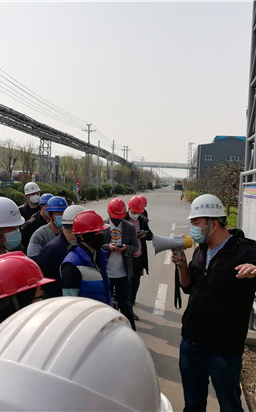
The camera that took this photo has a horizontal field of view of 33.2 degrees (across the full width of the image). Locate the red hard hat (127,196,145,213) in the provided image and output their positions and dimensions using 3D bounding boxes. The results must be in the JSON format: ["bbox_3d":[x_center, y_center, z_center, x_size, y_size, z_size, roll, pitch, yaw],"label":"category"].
[{"bbox_3d":[0.115,-0.007,6.000,0.220,0.160,0.280,14,20,-10],"label":"red hard hat"}]

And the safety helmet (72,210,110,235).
[{"bbox_3d":[-0.267,0.117,3.050,0.285,0.160,0.220,-1,2,20],"label":"safety helmet"}]

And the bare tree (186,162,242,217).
[{"bbox_3d":[5.525,-0.972,26.508,3.400,3.430,3.200,2,3,6],"label":"bare tree"}]

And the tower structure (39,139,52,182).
[{"bbox_3d":[-8.219,-3.881,42.559,0.840,5.500,0.840,2,3,7],"label":"tower structure"}]

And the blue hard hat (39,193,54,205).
[{"bbox_3d":[-1.094,-0.089,5.900,0.280,0.160,0.220,-6,3,-4],"label":"blue hard hat"}]

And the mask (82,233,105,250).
[{"bbox_3d":[-0.255,0.267,3.220,0.125,0.140,0.150,3,3,23],"label":"mask"}]

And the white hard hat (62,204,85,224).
[{"bbox_3d":[-0.501,0.085,4.050,0.270,0.160,0.220,6,1,-20],"label":"white hard hat"}]

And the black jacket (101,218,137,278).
[{"bbox_3d":[-0.097,0.486,4.900,0.460,0.690,0.340,2,3,7],"label":"black jacket"}]

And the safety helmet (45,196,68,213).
[{"bbox_3d":[-0.709,-0.015,4.250,0.265,0.150,0.215,5,4,42],"label":"safety helmet"}]

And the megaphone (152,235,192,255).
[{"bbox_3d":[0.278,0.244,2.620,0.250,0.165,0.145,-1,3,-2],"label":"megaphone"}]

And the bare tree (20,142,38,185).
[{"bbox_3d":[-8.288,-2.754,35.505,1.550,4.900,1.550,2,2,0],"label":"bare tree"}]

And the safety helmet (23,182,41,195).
[{"bbox_3d":[-1.377,-0.249,6.200,0.220,0.160,0.280,-6,6,-20],"label":"safety helmet"}]

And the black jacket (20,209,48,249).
[{"bbox_3d":[-1.248,0.416,5.850,0.340,0.700,0.500,3,3,28],"label":"black jacket"}]

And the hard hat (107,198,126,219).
[{"bbox_3d":[-0.131,0.034,5.250,0.220,0.160,0.280,1,28,-14],"label":"hard hat"}]

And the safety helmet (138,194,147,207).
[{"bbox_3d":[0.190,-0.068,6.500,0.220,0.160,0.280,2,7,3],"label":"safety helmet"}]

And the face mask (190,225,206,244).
[{"bbox_3d":[0.477,0.198,2.920,0.085,0.125,0.135,-4,5,-18],"label":"face mask"}]

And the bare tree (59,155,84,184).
[{"bbox_3d":[-6.946,-3.606,51.962,2.900,5.280,2.900,2,3,6],"label":"bare tree"}]

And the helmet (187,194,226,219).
[{"bbox_3d":[0.497,0.005,2.700,0.275,0.157,0.220,1,4,-22],"label":"helmet"}]

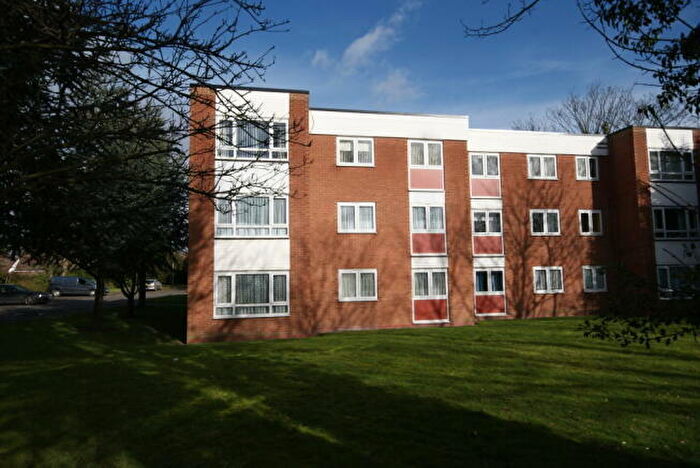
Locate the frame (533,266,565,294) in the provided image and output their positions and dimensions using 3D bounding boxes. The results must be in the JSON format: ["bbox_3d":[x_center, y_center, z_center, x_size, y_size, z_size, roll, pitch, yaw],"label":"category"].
[{"bbox_3d":[8.887,2.047,19.203,1.465,1.158,0.100,0,-5,-10],"label":"frame"}]

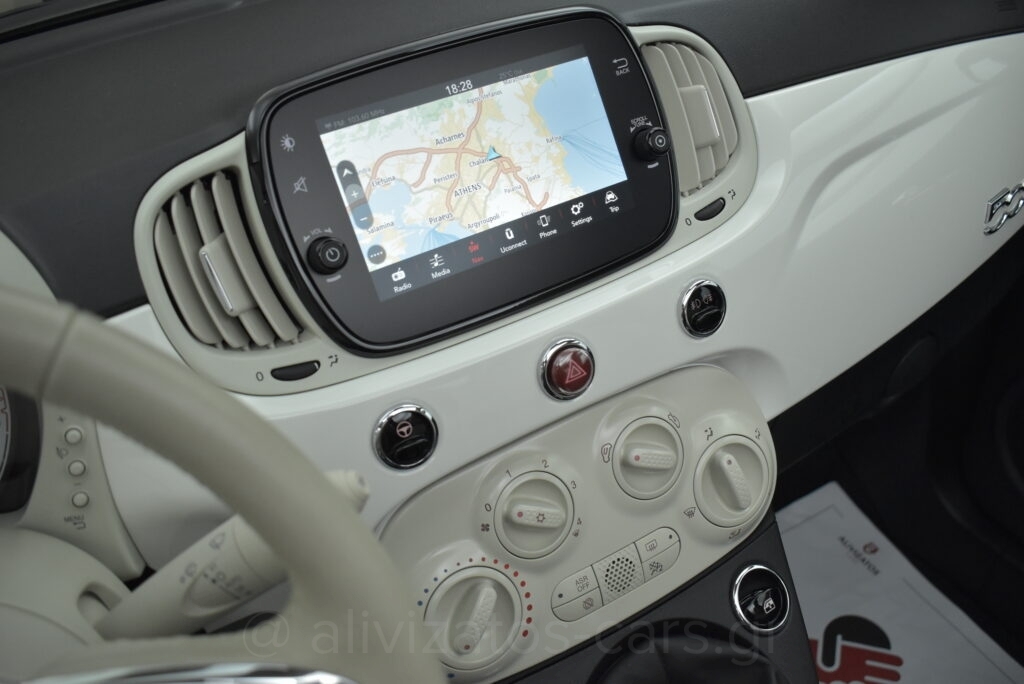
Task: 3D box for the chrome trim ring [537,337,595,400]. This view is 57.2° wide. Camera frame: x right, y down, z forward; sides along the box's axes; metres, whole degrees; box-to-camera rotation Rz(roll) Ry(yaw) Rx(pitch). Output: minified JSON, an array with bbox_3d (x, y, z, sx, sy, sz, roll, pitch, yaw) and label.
[{"bbox_3d":[0.028,0.015,0.485,0.032,0.032,0.013,-22,9,-22],"label":"chrome trim ring"}]

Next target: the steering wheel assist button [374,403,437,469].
[{"bbox_3d":[-0.051,0.046,0.453,0.032,0.032,0.012,-22,9,-19],"label":"steering wheel assist button"}]

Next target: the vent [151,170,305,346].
[{"bbox_3d":[-0.135,-0.034,0.441,0.054,0.088,0.025,-22,9,-18],"label":"vent"}]

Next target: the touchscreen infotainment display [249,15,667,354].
[{"bbox_3d":[-0.014,-0.088,0.483,0.222,0.146,0.030,-22,9,-22],"label":"touchscreen infotainment display"}]

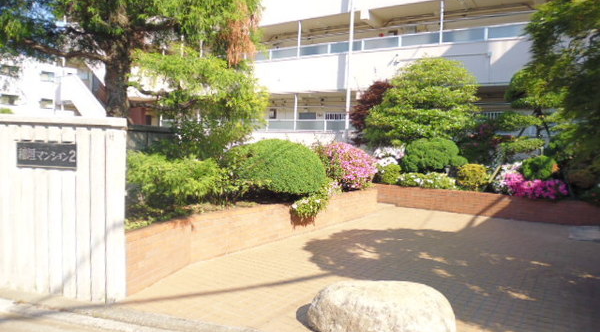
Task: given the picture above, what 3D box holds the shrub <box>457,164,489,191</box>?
[{"bbox_3d":[4.043,0.270,9.750,0.720,0.660,0.650,4,3,31],"label":"shrub"}]

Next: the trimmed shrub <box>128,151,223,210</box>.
[{"bbox_3d":[-1.686,0.192,5.500,1.100,0.780,1.350,4,3,32],"label":"trimmed shrub"}]

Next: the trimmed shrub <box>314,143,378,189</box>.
[{"bbox_3d":[1.006,0.000,9.000,1.250,1.050,1.400,4,3,32],"label":"trimmed shrub"}]

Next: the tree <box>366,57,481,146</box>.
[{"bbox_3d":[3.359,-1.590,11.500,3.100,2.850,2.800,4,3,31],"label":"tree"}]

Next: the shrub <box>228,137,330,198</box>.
[{"bbox_3d":[-0.377,0.035,7.300,1.500,1.000,1.620,2,2,0],"label":"shrub"}]

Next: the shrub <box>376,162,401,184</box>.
[{"bbox_3d":[2.291,0.218,10.650,0.680,0.580,0.620,4,3,31],"label":"shrub"}]

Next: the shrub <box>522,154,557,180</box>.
[{"bbox_3d":[5.297,0.055,9.200,0.720,0.580,0.650,4,3,31],"label":"shrub"}]

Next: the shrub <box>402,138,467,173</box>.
[{"bbox_3d":[3.476,-0.245,10.750,1.600,0.980,1.350,4,3,31],"label":"shrub"}]

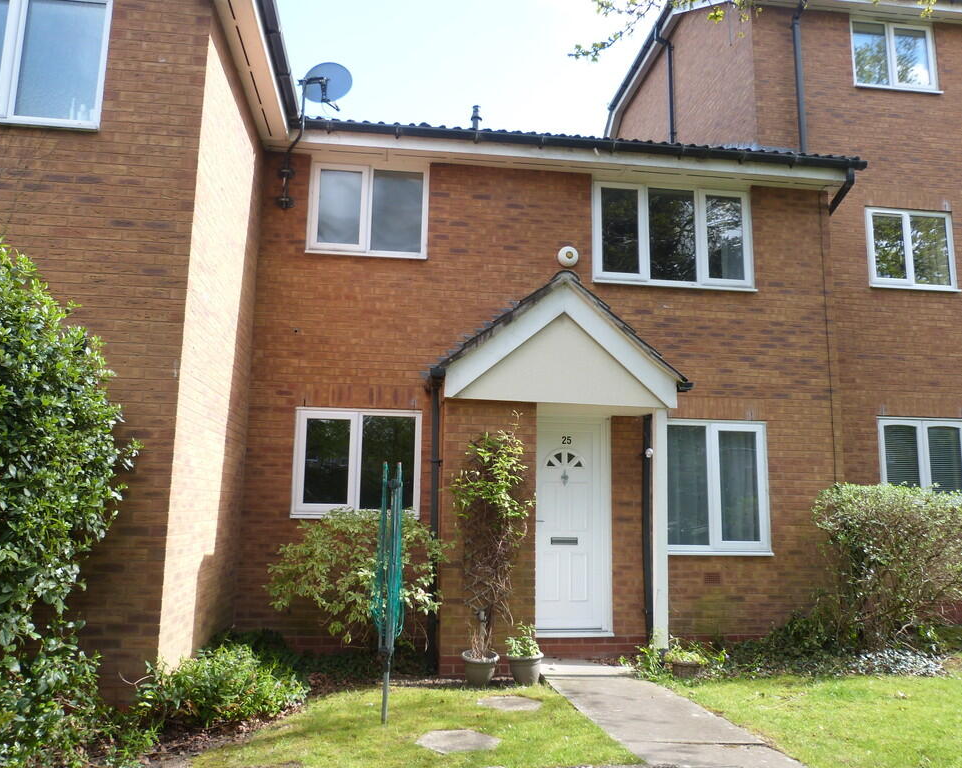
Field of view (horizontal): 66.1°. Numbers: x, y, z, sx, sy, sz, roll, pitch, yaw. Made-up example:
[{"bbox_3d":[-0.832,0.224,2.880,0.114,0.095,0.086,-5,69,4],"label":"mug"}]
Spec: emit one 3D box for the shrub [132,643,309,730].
[{"bbox_3d":[-1.574,1.861,4.643,0.950,0.460,0.750,2,-9,-7],"label":"shrub"}]

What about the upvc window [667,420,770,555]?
[{"bbox_3d":[2.323,1.032,7.414,1.200,1.345,0.120,2,-9,-7],"label":"upvc window"}]

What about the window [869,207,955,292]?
[{"bbox_3d":[5.369,-1.660,9.230,1.180,1.040,0.110,2,-9,-7],"label":"window"}]

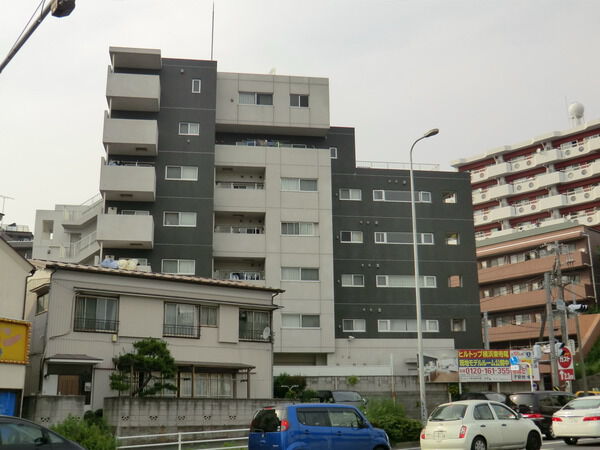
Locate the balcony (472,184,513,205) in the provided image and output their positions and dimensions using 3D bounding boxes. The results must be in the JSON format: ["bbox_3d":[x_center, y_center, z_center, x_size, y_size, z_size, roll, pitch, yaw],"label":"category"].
[{"bbox_3d":[24.243,-3.662,87.529,5.600,1.480,1.400,-15,-21,43],"label":"balcony"}]

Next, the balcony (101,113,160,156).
[{"bbox_3d":[-9.941,-5.191,41.178,3.000,1.530,1.950,1,-15,-7],"label":"balcony"}]

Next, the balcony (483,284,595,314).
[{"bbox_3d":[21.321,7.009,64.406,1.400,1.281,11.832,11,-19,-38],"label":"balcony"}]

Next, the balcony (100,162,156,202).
[{"bbox_3d":[-10.121,-2.495,41.143,3.070,1.574,1.900,2,-15,-8],"label":"balcony"}]

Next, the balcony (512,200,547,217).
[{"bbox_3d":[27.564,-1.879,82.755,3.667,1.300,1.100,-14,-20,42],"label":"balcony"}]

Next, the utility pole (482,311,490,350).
[{"bbox_3d":[11.170,8.644,40.666,0.280,7.090,0.280,1,-15,-7],"label":"utility pole"}]

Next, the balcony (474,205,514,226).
[{"bbox_3d":[24.089,-1.016,85.230,4.989,1.396,1.600,-14,-20,42],"label":"balcony"}]

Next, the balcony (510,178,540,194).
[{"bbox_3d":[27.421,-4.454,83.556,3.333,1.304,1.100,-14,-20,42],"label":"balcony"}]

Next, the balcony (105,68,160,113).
[{"bbox_3d":[-9.971,-8.007,41.931,3.000,1.560,1.950,1,-15,-7],"label":"balcony"}]

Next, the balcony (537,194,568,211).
[{"bbox_3d":[29.306,-2.391,80.346,2.984,1.255,1.600,-14,-20,42],"label":"balcony"}]

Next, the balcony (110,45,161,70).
[{"bbox_3d":[-9.994,-10.175,42.511,3.000,0.370,1.950,1,-15,-7],"label":"balcony"}]

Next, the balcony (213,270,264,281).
[{"bbox_3d":[-3.783,4.042,42.730,3.200,1.650,1.500,1,-15,-7],"label":"balcony"}]

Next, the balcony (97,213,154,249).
[{"bbox_3d":[-9.883,0.431,39.674,3.000,1.490,1.950,1,-15,-7],"label":"balcony"}]

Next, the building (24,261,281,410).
[{"bbox_3d":[-7.525,5.574,32.788,11.122,6.300,6.700,10,-18,-35],"label":"building"}]

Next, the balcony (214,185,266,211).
[{"bbox_3d":[-3.841,-1.488,44.210,3.200,1.700,1.500,1,-15,-7],"label":"balcony"}]

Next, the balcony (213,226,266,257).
[{"bbox_3d":[-3.869,1.335,43.946,3.230,1.695,1.600,2,-15,-8],"label":"balcony"}]

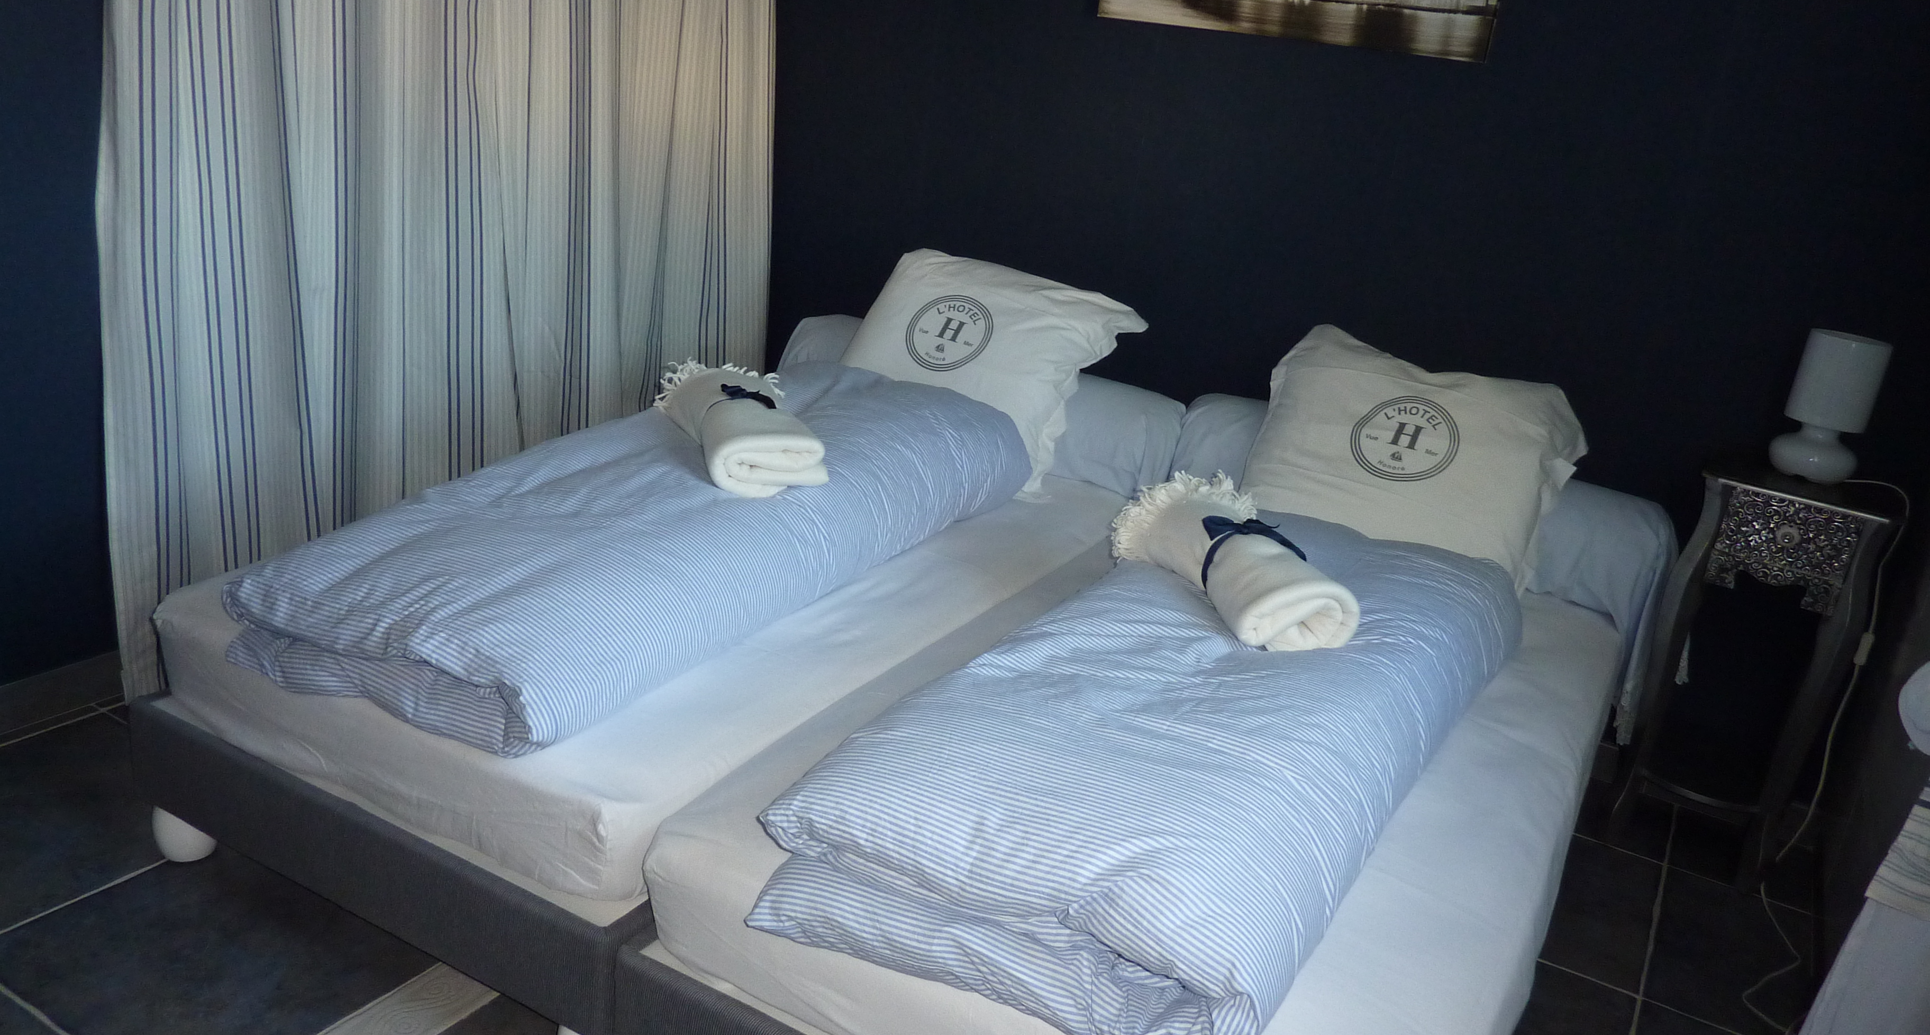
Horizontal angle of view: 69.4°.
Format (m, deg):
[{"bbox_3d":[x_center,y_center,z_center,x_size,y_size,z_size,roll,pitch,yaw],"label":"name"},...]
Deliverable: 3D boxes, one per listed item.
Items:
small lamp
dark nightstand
[{"bbox_3d":[1.561,-0.196,2.518,0.142,0.262,0.142,17,21,26],"label":"small lamp"},{"bbox_3d":[1.478,0.285,2.656,0.300,0.755,0.280,18,22,30],"label":"dark nightstand"}]

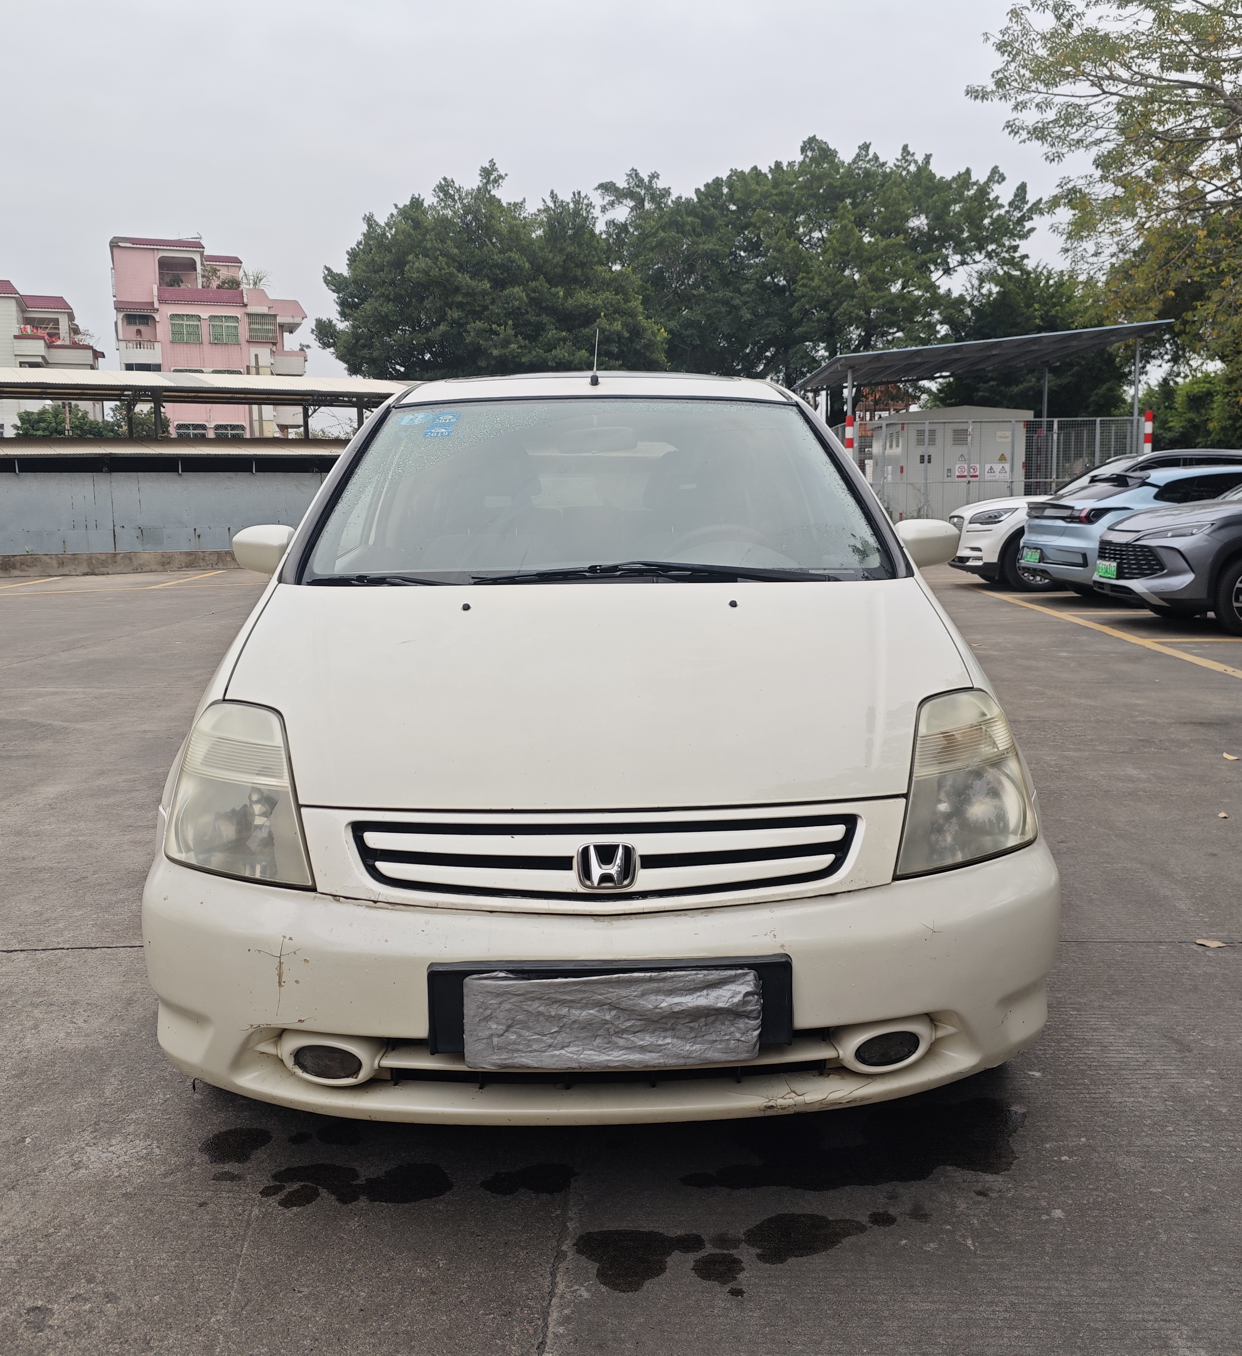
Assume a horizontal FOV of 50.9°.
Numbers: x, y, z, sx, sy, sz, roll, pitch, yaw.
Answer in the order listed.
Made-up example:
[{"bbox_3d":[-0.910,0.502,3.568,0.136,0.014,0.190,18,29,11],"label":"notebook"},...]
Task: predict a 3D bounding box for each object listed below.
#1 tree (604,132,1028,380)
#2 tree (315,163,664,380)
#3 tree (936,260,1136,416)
[{"bbox_3d":[6.658,-11.309,43.962,14.400,13.800,12.800,-1,7,0],"label":"tree"},{"bbox_3d":[-4.738,-10.940,44.997,12.000,13.100,11.000,-1,7,0],"label":"tree"},{"bbox_3d":[12.498,-8.194,39.315,6.600,8.600,6.200,-1,7,0],"label":"tree"}]

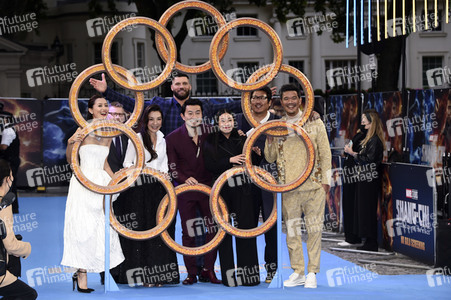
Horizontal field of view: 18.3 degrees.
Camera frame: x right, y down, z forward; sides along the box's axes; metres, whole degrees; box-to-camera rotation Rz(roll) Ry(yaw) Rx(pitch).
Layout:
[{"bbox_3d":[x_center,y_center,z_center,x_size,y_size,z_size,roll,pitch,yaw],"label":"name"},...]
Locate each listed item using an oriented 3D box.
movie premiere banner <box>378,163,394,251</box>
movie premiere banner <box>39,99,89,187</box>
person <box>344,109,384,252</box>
[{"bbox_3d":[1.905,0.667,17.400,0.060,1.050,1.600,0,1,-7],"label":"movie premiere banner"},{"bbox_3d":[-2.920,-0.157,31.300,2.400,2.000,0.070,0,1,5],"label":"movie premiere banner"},{"bbox_3d":[1.680,0.364,17.000,0.480,1.710,0.500,0,1,0],"label":"person"}]

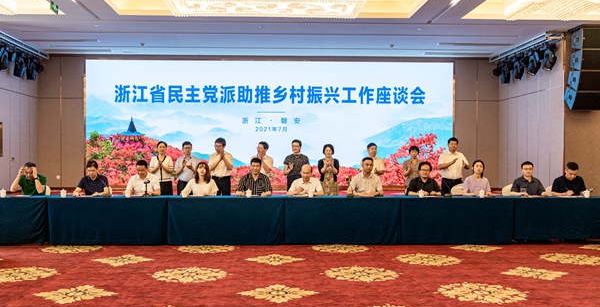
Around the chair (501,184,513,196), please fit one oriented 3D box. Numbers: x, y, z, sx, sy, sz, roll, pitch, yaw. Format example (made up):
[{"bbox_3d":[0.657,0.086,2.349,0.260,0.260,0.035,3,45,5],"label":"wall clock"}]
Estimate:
[{"bbox_3d":[3.830,0.996,9.594,0.470,0.950,0.570,0,0,-2],"label":"chair"}]

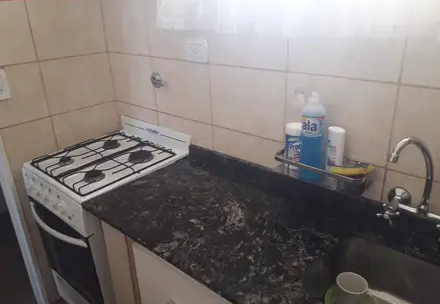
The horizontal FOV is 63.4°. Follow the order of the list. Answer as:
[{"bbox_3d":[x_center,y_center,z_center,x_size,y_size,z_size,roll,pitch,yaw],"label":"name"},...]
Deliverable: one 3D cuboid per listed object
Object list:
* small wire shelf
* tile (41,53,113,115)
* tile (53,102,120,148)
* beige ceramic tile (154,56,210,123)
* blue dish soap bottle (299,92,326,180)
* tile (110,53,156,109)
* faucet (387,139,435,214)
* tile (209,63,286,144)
[{"bbox_3d":[0.323,0.063,1.129,0.280,0.080,0.122,17,30,38],"label":"small wire shelf"},{"bbox_3d":[-0.683,-0.338,1.744,0.010,0.251,0.352,17,30,38],"label":"tile"},{"bbox_3d":[-0.675,-0.105,1.842,0.010,0.251,0.352,17,30,38],"label":"tile"},{"bbox_3d":[-0.166,-0.271,1.543,0.347,0.251,0.010,17,30,38],"label":"beige ceramic tile"},{"bbox_3d":[0.285,-0.045,1.109,0.080,0.285,0.055,17,30,38],"label":"blue dish soap bottle"},{"bbox_3d":[-0.428,-0.353,1.758,0.347,0.251,0.010,17,30,38],"label":"tile"},{"bbox_3d":[0.511,0.065,0.953,0.125,0.205,0.092,9,25,25],"label":"faucet"},{"bbox_3d":[0.097,-0.189,1.328,0.347,0.251,0.010,17,30,38],"label":"tile"}]

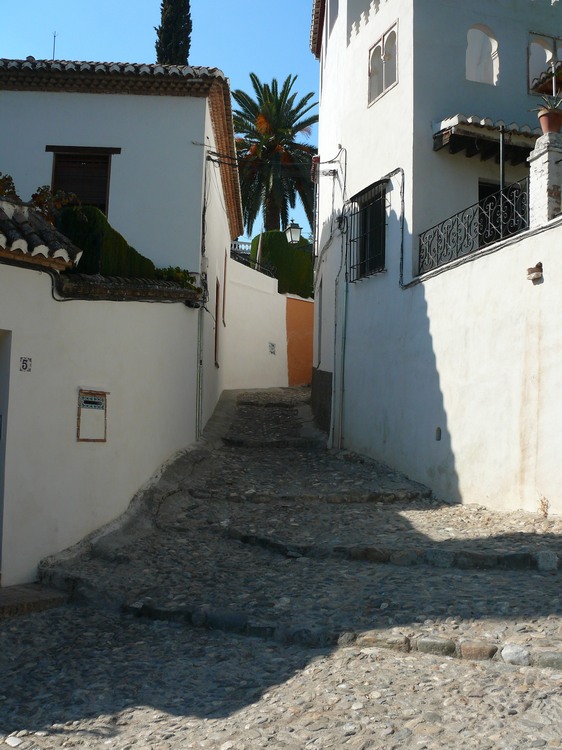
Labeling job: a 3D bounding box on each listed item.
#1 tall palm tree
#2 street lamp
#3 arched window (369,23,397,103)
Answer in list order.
[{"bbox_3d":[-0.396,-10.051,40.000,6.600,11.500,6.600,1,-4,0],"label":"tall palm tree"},{"bbox_3d":[0.322,-3.691,19.500,0.370,0.660,0.370,3,-4,-21],"label":"street lamp"},{"bbox_3d":[1.435,-4.335,10.600,0.150,0.840,0.880,3,-4,-21],"label":"arched window"}]

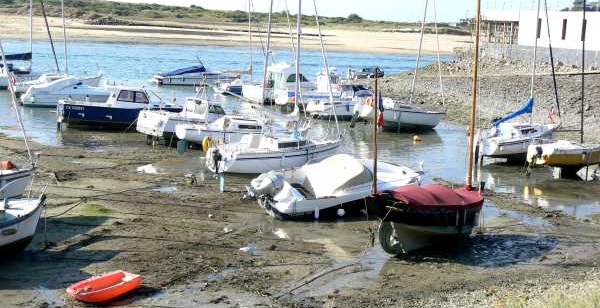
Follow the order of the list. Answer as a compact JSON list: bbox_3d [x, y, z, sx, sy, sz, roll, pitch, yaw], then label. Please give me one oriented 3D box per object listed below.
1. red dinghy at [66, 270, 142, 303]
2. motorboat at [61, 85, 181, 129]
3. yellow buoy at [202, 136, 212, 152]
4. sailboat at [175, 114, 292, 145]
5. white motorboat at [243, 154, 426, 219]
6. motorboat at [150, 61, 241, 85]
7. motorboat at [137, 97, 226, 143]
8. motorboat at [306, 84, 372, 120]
[{"bbox_3d":[-4.315,2.892,22.259,0.800,0.360,1.900,6,9,28],"label":"red dinghy"},{"bbox_3d":[-9.808,-2.574,54.127,6.400,2.200,2.300,1,8,-8],"label":"motorboat"},{"bbox_3d":[-3.412,-0.348,36.800,0.130,0.620,0.620,6,9,28],"label":"yellow buoy"},{"bbox_3d":[-3.278,-1.242,47.757,5.400,1.500,2.000,0,8,-17],"label":"sailboat"},{"bbox_3d":[1.235,0.892,33.907,6.000,1.650,2.100,-4,10,-40],"label":"white motorboat"},{"bbox_3d":[-9.338,-7.266,90.076,7.000,1.900,2.300,0,8,-15],"label":"motorboat"},{"bbox_3d":[-5.926,-1.879,50.912,4.900,2.000,2.000,-3,9,-33],"label":"motorboat"},{"bbox_3d":[3.113,-3.549,65.429,5.100,2.300,2.100,-1,9,-25],"label":"motorboat"}]

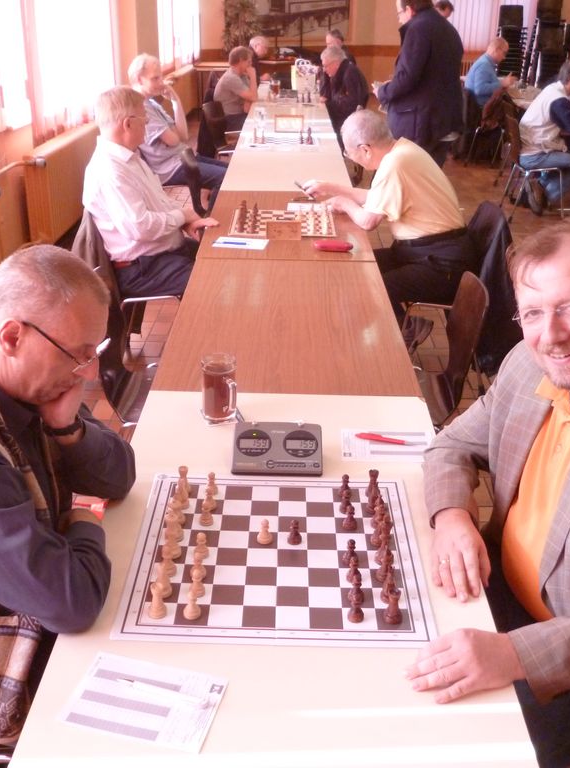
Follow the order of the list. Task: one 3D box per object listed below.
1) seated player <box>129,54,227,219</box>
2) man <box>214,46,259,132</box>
[{"bbox_3d":[-0.681,-1.615,5.848,0.820,1.320,0.540,4,25,6],"label":"seated player"},{"bbox_3d":[-0.476,-2.763,8.426,0.660,1.240,0.500,2,25,0],"label":"man"}]

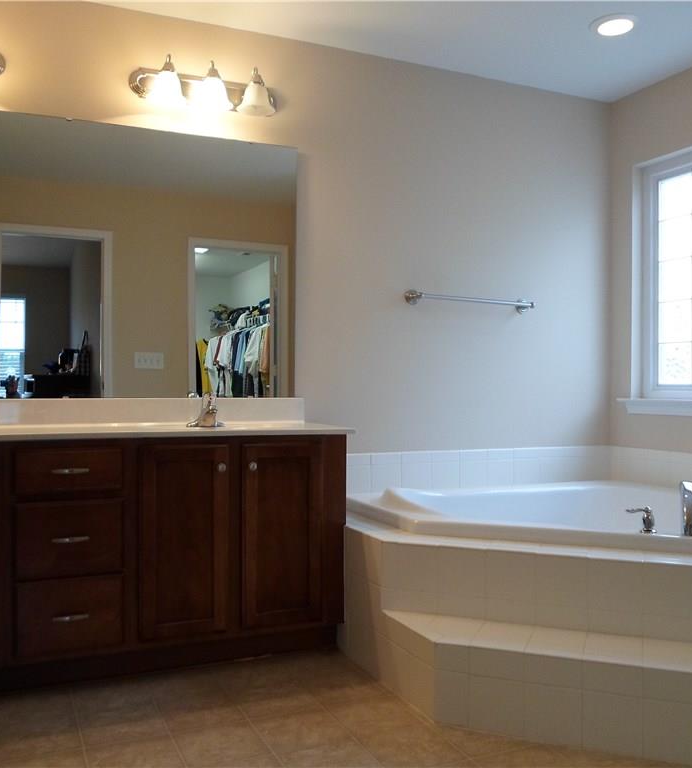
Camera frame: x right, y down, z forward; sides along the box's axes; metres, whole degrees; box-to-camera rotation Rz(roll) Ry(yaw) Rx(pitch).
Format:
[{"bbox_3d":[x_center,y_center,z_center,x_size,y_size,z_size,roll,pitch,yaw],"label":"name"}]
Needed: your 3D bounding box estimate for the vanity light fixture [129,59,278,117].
[{"bbox_3d":[-0.528,-1.180,2.915,0.605,0.172,0.205,0,0,-23],"label":"vanity light fixture"}]

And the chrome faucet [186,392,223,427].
[{"bbox_3d":[-0.528,0.099,2.840,0.152,0.128,0.140,0,0,-23],"label":"chrome faucet"}]

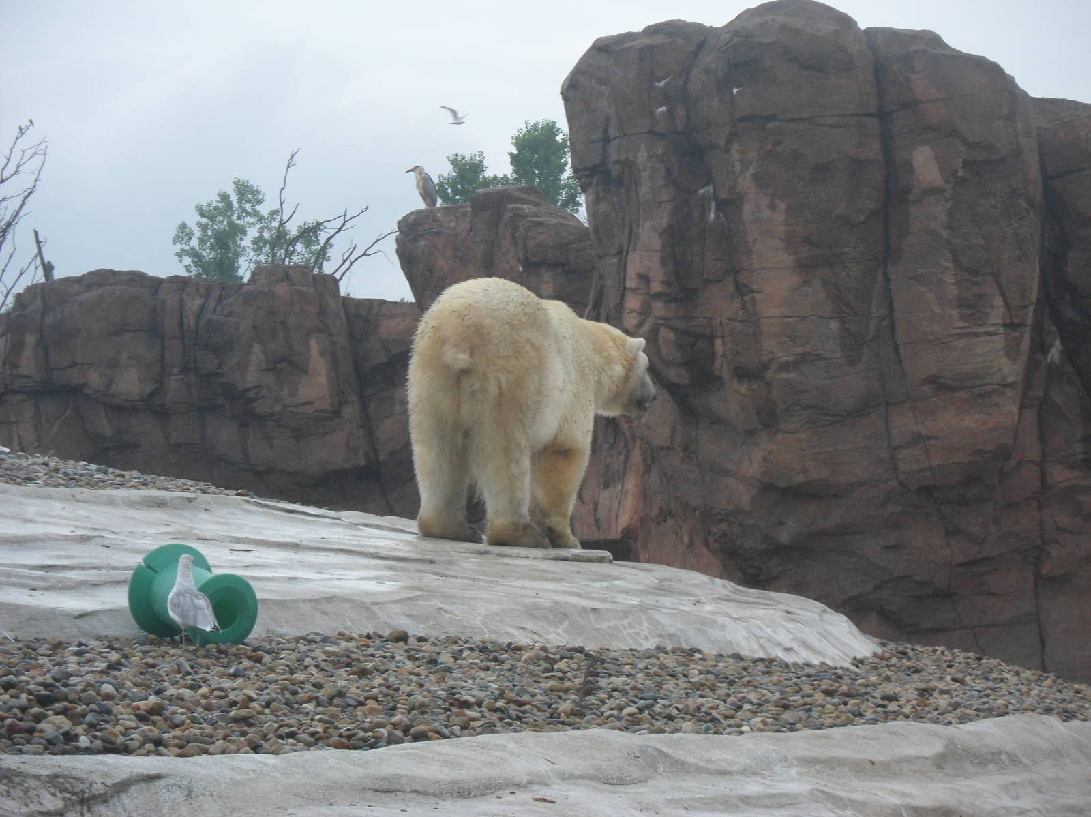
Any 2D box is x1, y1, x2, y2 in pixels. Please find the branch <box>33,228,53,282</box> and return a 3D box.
[{"bbox_3d":[-4.600,-1.405,58.000,0.170,0.490,0.150,0,0,0],"label":"branch"}]

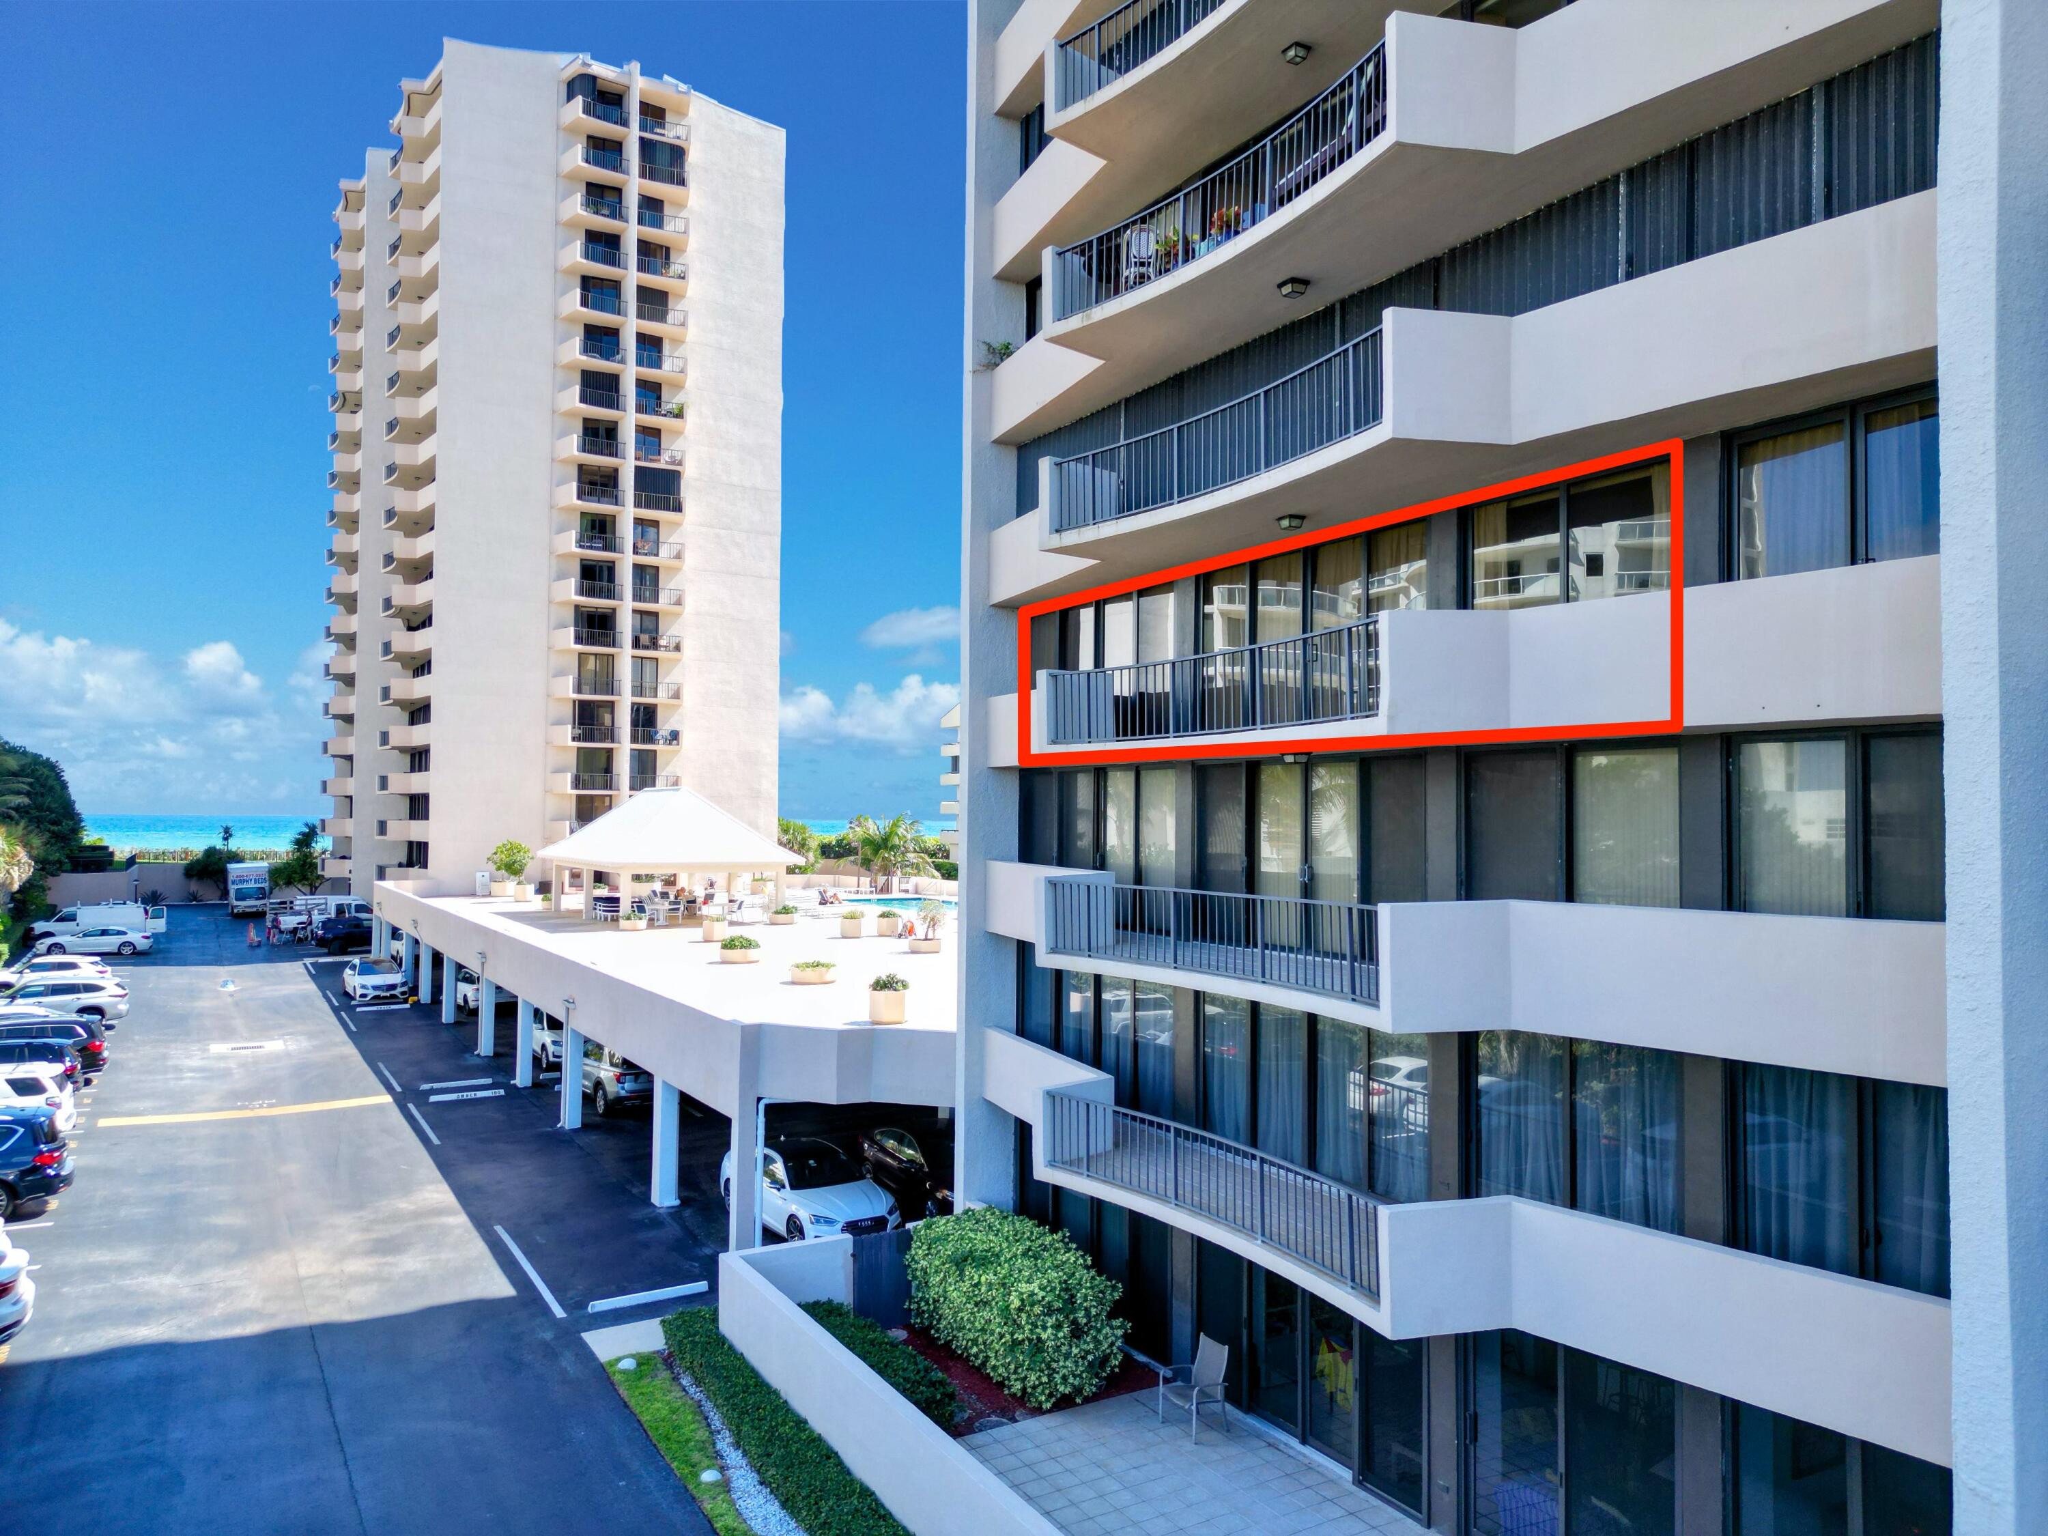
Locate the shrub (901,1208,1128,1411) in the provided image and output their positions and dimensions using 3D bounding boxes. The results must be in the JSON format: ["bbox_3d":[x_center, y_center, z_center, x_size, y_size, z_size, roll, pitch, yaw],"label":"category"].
[{"bbox_3d":[-0.095,7.529,20.131,2.040,1.378,4.107,2,-2,-29],"label":"shrub"}]

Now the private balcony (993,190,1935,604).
[{"bbox_3d":[2.609,-3.389,15.804,2.250,1.192,14.750,2,-2,-30],"label":"private balcony"}]

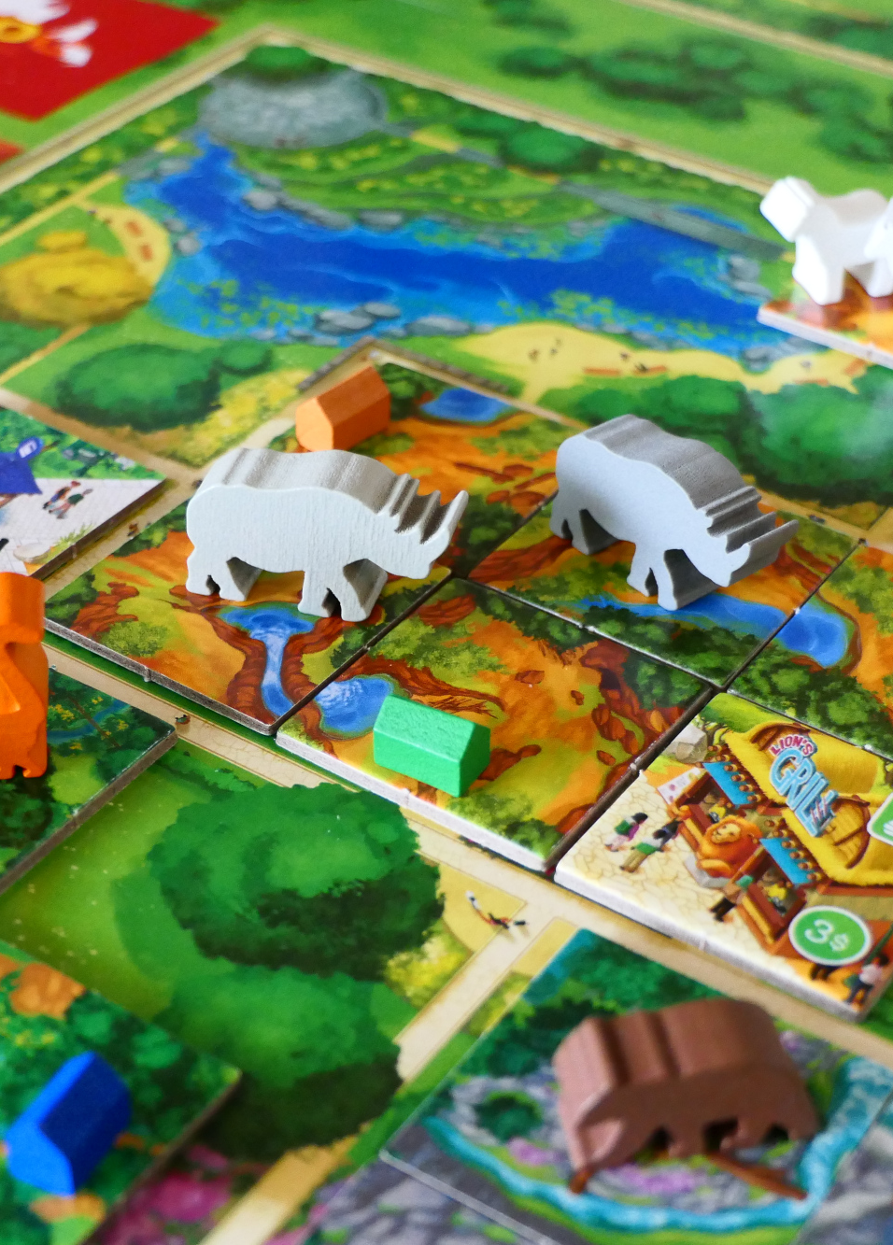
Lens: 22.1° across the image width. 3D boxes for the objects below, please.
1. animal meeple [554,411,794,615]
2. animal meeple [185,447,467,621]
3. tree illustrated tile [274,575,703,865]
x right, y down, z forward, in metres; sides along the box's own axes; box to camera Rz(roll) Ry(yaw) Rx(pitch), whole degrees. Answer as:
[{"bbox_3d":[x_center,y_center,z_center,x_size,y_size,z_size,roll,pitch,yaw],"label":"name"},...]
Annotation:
[{"bbox_3d":[0.030,-0.014,0.308,0.009,0.020,0.037,-26,46,-31],"label":"animal meeple"},{"bbox_3d":[-0.016,-0.012,0.303,0.037,0.021,0.009,11,39,11],"label":"animal meeple"},{"bbox_3d":[0.007,0.013,0.308,0.042,0.002,0.042,23,42,25],"label":"tree illustrated tile"}]

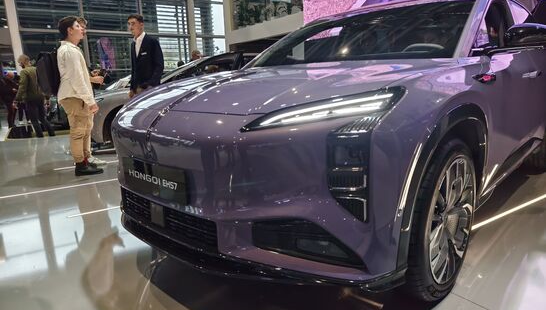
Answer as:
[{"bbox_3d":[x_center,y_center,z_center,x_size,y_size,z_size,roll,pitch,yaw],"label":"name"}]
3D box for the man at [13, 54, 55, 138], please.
[{"bbox_3d":[-5.198,-1.243,7.820,0.450,1.760,0.520,6,14,36],"label":"man"}]

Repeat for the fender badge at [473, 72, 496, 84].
[{"bbox_3d":[1.036,-0.375,1.783,0.040,0.060,0.260,8,15,43],"label":"fender badge"}]

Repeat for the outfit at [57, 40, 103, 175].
[{"bbox_3d":[-2.266,-0.550,4.312,0.440,1.550,0.500,-6,12,-21],"label":"outfit"}]

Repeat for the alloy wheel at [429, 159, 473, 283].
[{"bbox_3d":[0.741,0.278,1.665,0.200,0.575,0.575,8,15,43],"label":"alloy wheel"}]

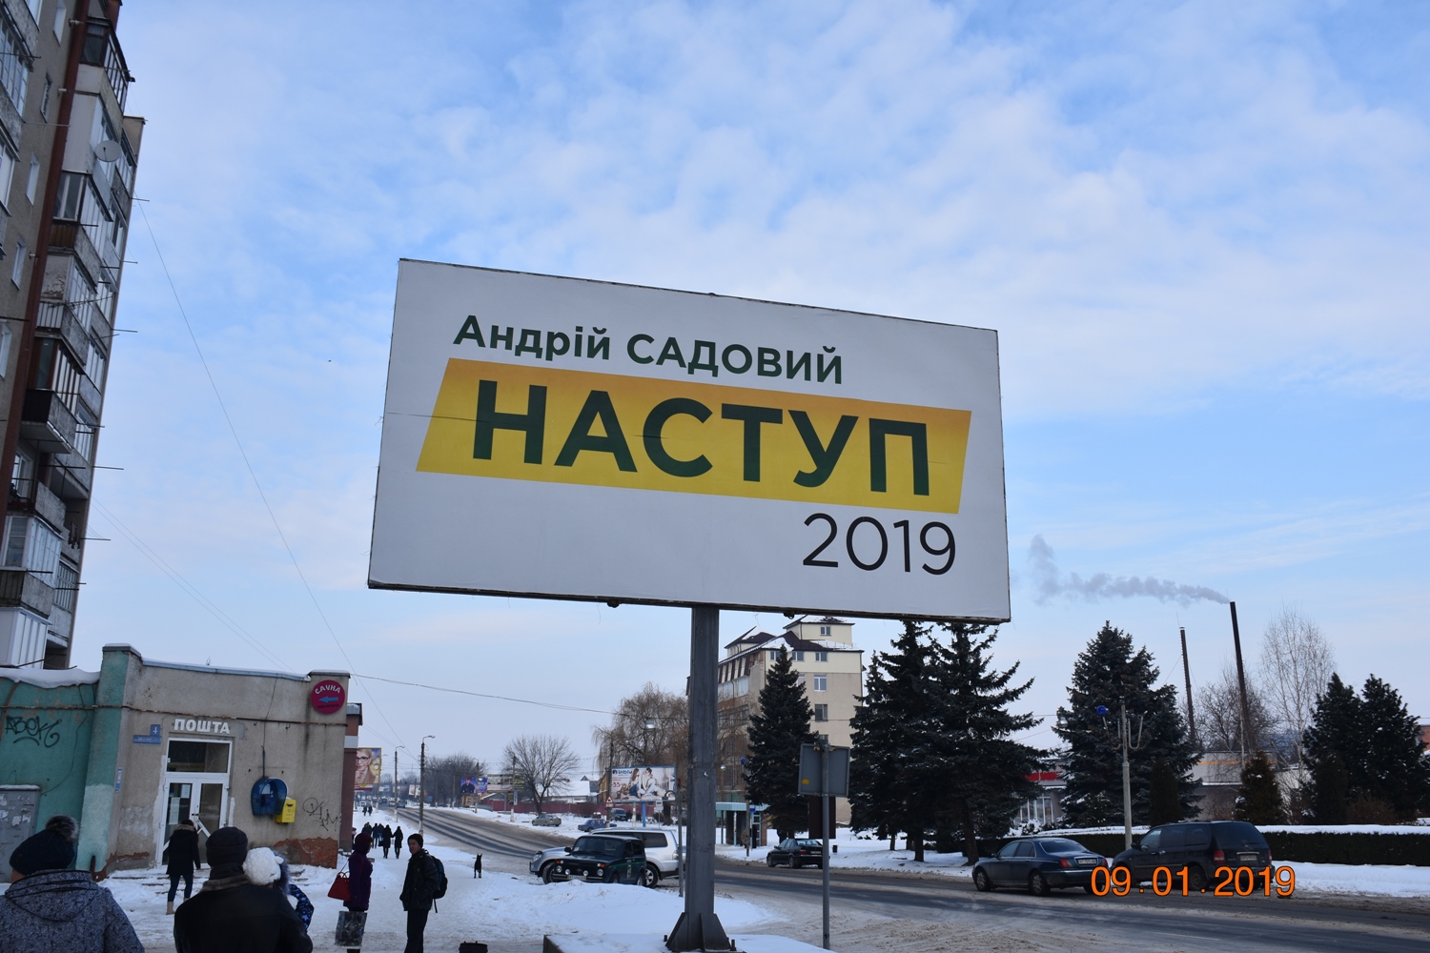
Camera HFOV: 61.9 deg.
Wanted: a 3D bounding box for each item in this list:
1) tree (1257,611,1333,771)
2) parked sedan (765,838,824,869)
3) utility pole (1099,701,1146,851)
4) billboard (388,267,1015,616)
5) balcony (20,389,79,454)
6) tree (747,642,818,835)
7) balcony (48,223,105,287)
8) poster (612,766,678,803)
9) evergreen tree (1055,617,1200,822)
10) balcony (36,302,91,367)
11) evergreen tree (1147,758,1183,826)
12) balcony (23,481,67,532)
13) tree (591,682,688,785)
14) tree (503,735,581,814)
[{"bbox_3d":[37.547,15.927,76.835,4.971,14.757,4.971,-6,-16,25],"label":"tree"},{"bbox_3d":[4.173,18.996,60.174,1.720,1.400,4.450,5,-15,-17],"label":"parked sedan"},{"bbox_3d":[14.449,10.865,41.824,1.500,5.885,1.300,0,-16,0],"label":"utility pole"},{"bbox_3d":[-0.047,-0.259,11.600,6.100,3.100,0.300,4,-17,-14],"label":"billboard"},{"bbox_3d":[-21.436,-1.690,38.391,0.820,1.170,2.900,4,-17,-13],"label":"balcony"},{"bbox_3d":[4.245,16.361,72.493,4.758,12.006,4.758,0,-14,3],"label":"tree"},{"bbox_3d":[-21.042,-7.147,38.986,1.000,1.000,3.150,5,-15,-15],"label":"balcony"},{"bbox_3d":[-6.103,26.642,103.092,6.100,3.100,0.300,-5,-17,16],"label":"poster"},{"bbox_3d":[21.035,13.316,61.422,7.371,11.432,7.371,-4,-15,18],"label":"evergreen tree"},{"bbox_3d":[-21.062,-4.519,38.241,1.000,1.000,3.150,5,-15,-15],"label":"balcony"},{"bbox_3d":[21.076,15.446,55.641,1.600,4.576,1.600,0,-16,0],"label":"evergreen tree"},{"bbox_3d":[-21.451,1.007,37.606,0.820,1.100,2.900,4,-17,-13],"label":"balcony"},{"bbox_3d":[-6.518,29.451,126.830,12.129,14.718,12.129,1,-14,-3],"label":"tree"},{"bbox_3d":[-23.100,40.510,161.351,10.438,10.862,10.438,3,-15,-7],"label":"tree"}]

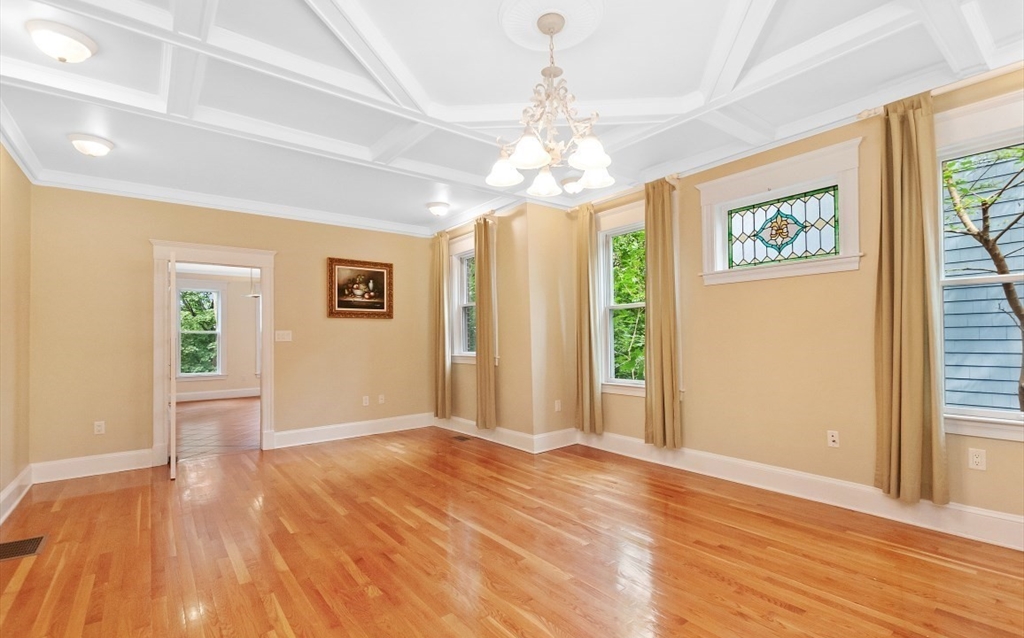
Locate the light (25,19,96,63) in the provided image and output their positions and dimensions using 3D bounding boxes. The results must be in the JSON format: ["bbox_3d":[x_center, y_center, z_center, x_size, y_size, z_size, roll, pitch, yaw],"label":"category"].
[{"bbox_3d":[-2.284,-1.378,2.172,0.270,0.116,0.270,1,-3,-39],"label":"light"}]

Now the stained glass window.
[{"bbox_3d":[2.048,-0.669,3.250,0.042,0.493,0.761,0,-2,-40],"label":"stained glass window"}]

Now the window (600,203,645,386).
[{"bbox_3d":[1.232,-0.229,4.217,0.105,1.817,0.945,0,-2,-40],"label":"window"}]

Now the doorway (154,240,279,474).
[{"bbox_3d":[-3.189,0.345,4.618,1.135,2.288,0.160,1,-3,-39],"label":"doorway"}]

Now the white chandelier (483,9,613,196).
[{"bbox_3d":[0.201,-1.094,2.122,0.640,0.775,0.640,-1,-2,0],"label":"white chandelier"}]

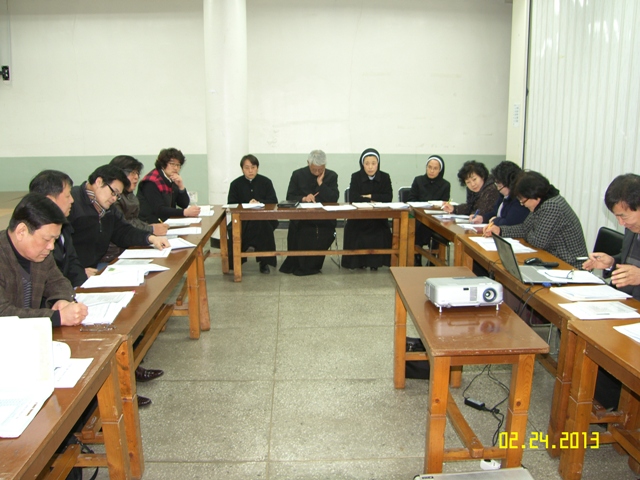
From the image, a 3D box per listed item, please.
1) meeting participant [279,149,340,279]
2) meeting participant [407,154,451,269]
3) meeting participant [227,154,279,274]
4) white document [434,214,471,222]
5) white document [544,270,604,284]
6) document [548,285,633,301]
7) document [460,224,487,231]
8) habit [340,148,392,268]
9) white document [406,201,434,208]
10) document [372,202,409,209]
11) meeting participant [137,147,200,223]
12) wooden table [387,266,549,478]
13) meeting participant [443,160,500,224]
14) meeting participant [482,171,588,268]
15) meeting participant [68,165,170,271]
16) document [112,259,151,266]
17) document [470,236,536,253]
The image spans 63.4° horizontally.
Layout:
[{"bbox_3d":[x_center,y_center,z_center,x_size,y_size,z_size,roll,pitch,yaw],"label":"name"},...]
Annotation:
[{"bbox_3d":[-0.109,-0.333,5.701,0.620,1.300,0.720,-1,12,0],"label":"meeting participant"},{"bbox_3d":[1.246,-0.324,5.840,0.490,1.220,0.720,0,12,2],"label":"meeting participant"},{"bbox_3d":[-0.759,-0.320,5.820,0.580,1.221,0.720,-1,13,-5],"label":"meeting participant"},{"bbox_3d":[1.208,-0.202,4.758,0.310,0.020,0.220,-1,12,-3],"label":"white document"},{"bbox_3d":[1.368,0.204,2.817,0.300,0.025,0.215,-1,12,-3],"label":"white document"},{"bbox_3d":[1.370,0.271,2.616,0.300,0.020,0.215,-1,12,-3],"label":"document"},{"bbox_3d":[1.291,-0.107,4.327,0.290,0.020,0.220,-1,12,-3],"label":"document"},{"bbox_3d":[0.515,-0.373,5.827,0.540,1.310,0.620,0,12,2],"label":"habit"},{"bbox_3d":[1.069,-0.376,5.533,0.260,0.025,0.270,-1,12,-3],"label":"white document"},{"bbox_3d":[0.741,-0.362,5.390,0.370,0.015,0.270,-1,12,0],"label":"document"},{"bbox_3d":[-1.459,-0.187,4.920,0.680,1.350,0.500,5,13,21],"label":"meeting participant"},{"bbox_3d":[0.643,0.640,2.568,0.439,0.727,1.148,-1,12,0],"label":"wooden table"},{"bbox_3d":[1.499,-0.121,4.789,0.680,1.240,0.580,-3,13,-11],"label":"meeting participant"},{"bbox_3d":[1.512,0.145,3.578,0.660,1.240,0.580,0,12,4],"label":"meeting participant"},{"bbox_3d":[-1.343,0.187,3.350,0.740,1.298,0.550,6,14,26],"label":"meeting participant"},{"bbox_3d":[-1.163,0.137,3.232,0.230,0.012,0.210,0,12,3],"label":"document"},{"bbox_3d":[1.280,0.024,3.613,0.330,0.012,0.420,-1,12,0],"label":"document"}]

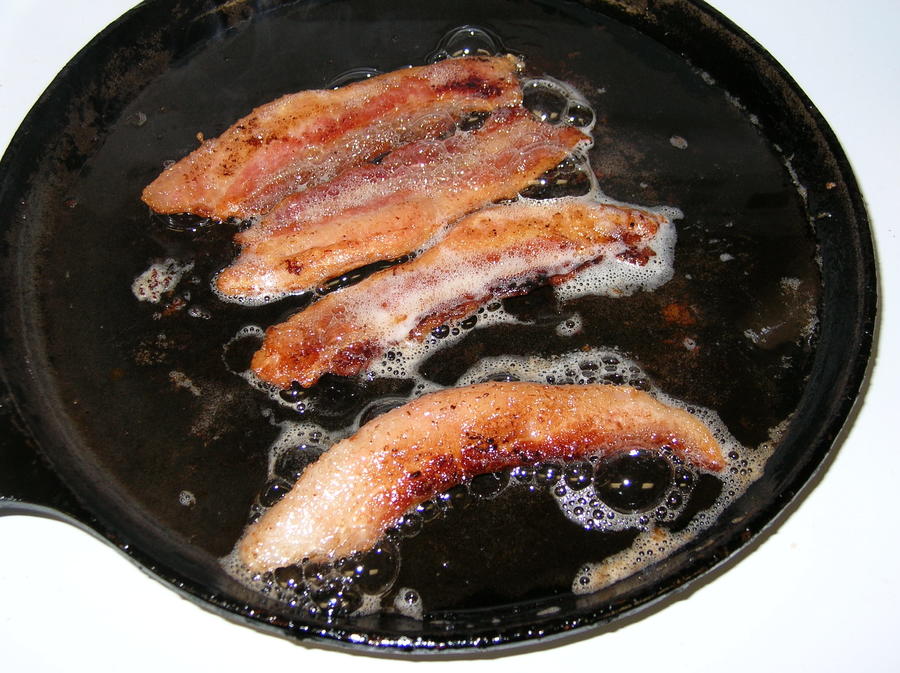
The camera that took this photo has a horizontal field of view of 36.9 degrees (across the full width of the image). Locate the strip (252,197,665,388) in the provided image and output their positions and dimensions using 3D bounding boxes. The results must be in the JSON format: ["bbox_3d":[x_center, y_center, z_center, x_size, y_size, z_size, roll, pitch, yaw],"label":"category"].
[{"bbox_3d":[0.004,-0.020,0.424,0.143,0.011,0.038,-20,60,-15],"label":"strip"}]

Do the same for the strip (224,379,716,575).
[{"bbox_3d":[0.006,0.033,0.388,0.141,0.013,0.045,-12,58,-10],"label":"strip"}]

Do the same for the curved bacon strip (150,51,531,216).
[{"bbox_3d":[-0.037,-0.071,0.456,0.142,0.010,0.040,-24,61,-17],"label":"curved bacon strip"}]

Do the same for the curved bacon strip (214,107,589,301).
[{"bbox_3d":[-0.016,-0.046,0.440,0.136,0.010,0.037,-28,62,-19],"label":"curved bacon strip"}]

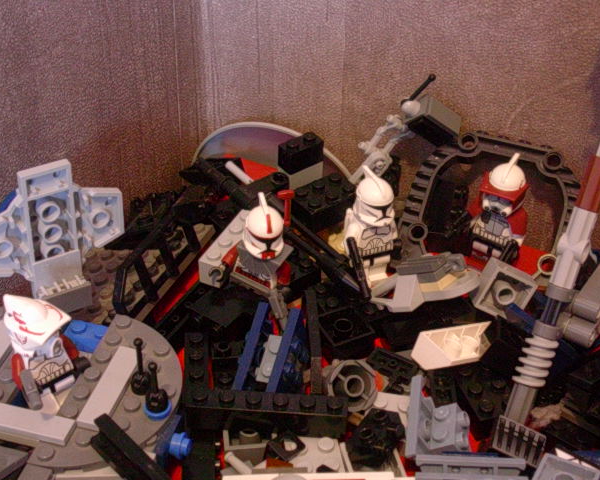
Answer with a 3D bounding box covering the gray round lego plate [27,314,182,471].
[{"bbox_3d":[-0.051,0.046,0.324,0.032,0.005,0.064,11,38,11],"label":"gray round lego plate"}]

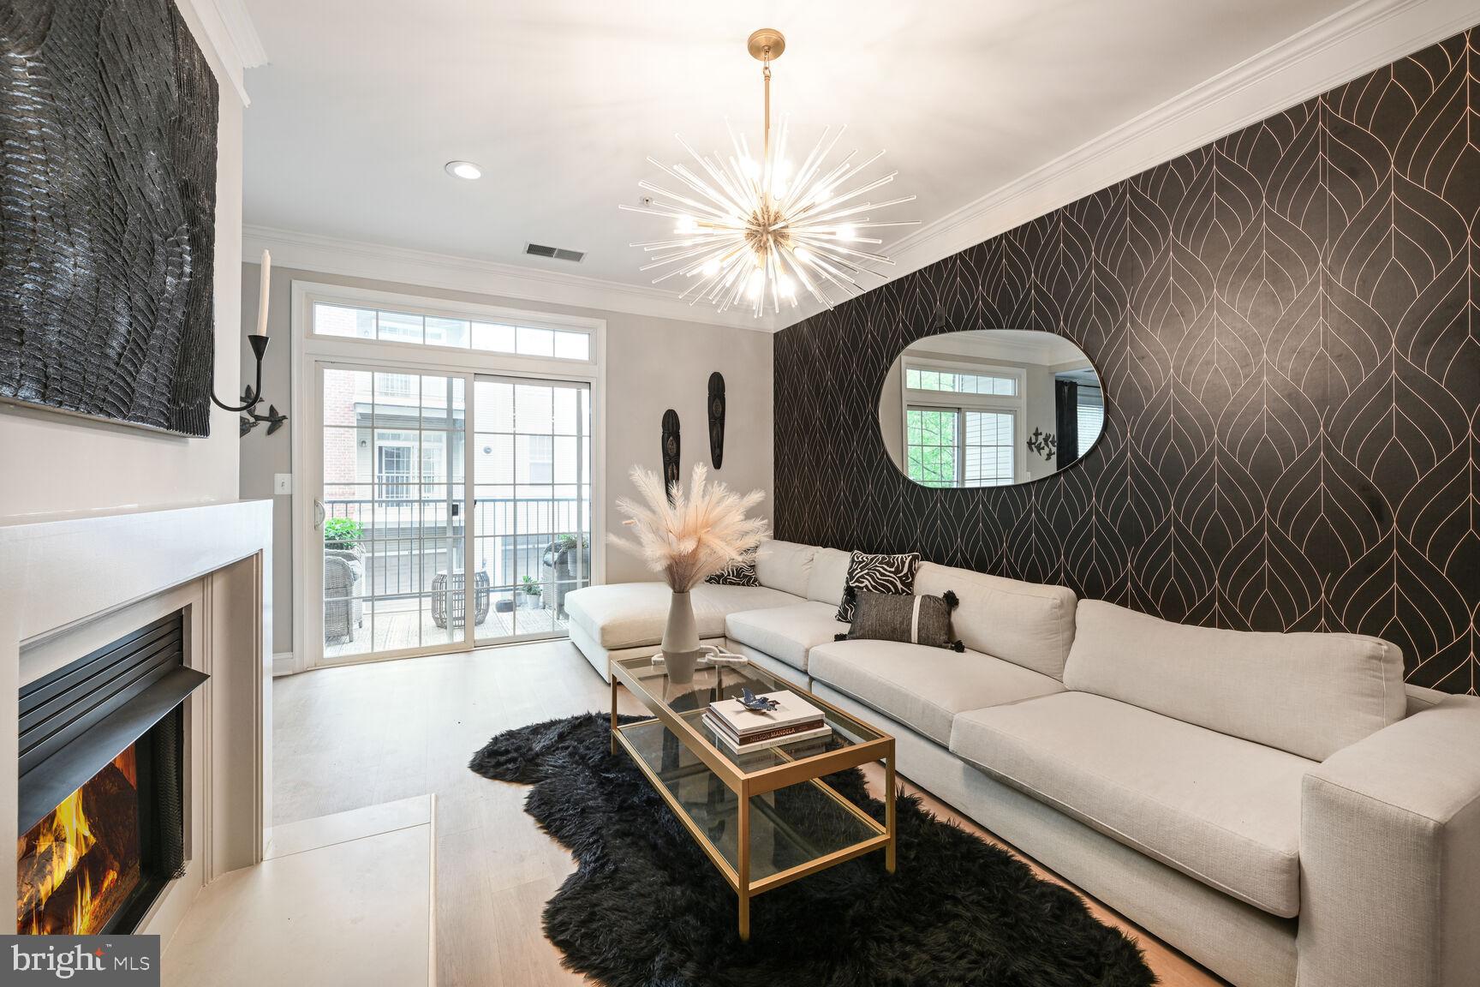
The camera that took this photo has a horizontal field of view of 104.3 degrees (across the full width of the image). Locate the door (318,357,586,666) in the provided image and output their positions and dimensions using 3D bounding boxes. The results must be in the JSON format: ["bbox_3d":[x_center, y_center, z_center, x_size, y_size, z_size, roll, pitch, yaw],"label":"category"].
[{"bbox_3d":[-1.980,0.140,4.150,1.790,2.010,0.100,0,1,-27],"label":"door"}]

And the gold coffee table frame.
[{"bbox_3d":[-0.047,0.990,2.230,0.550,0.435,1.210,0,1,-30],"label":"gold coffee table frame"}]

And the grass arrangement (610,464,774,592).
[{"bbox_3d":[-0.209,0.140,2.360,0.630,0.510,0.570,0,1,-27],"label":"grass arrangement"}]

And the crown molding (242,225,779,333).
[{"bbox_3d":[-1.380,-1.540,4.328,3.870,0.187,0.115,-1,2,-27],"label":"crown molding"}]

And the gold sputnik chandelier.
[{"bbox_3d":[0.090,-1.104,1.990,0.970,0.900,0.970,0,1,-27],"label":"gold sputnik chandelier"}]

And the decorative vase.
[{"bbox_3d":[-0.242,0.585,2.364,0.156,0.363,0.156,1,1,0],"label":"decorative vase"}]

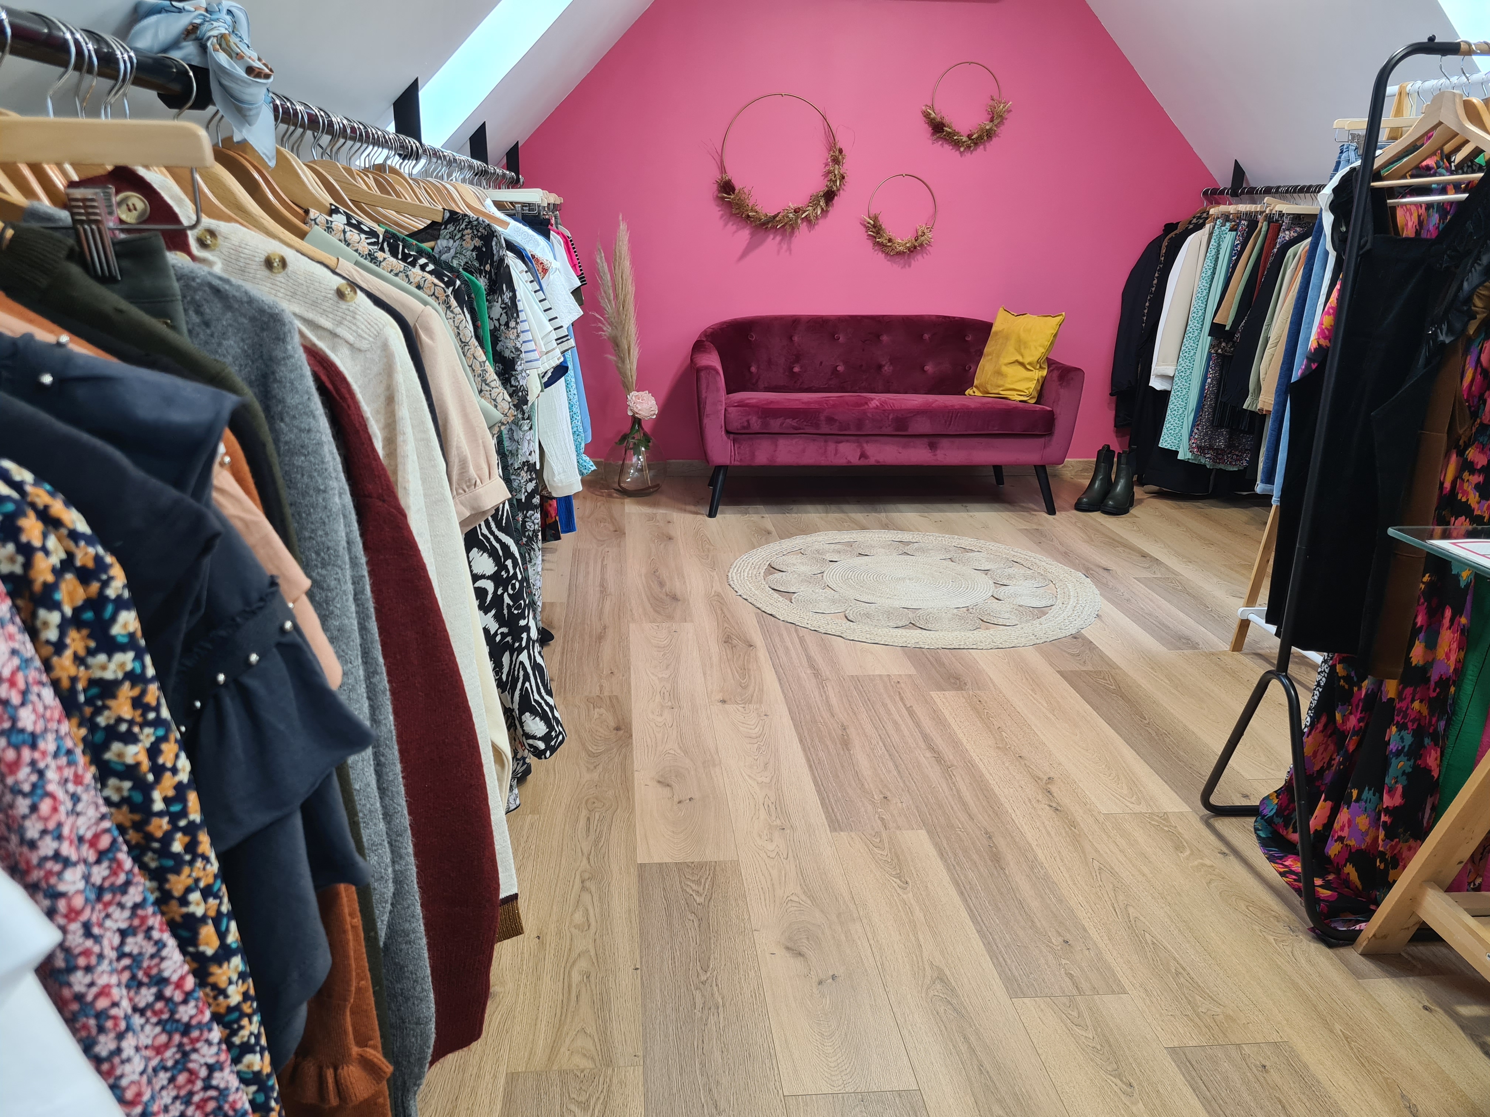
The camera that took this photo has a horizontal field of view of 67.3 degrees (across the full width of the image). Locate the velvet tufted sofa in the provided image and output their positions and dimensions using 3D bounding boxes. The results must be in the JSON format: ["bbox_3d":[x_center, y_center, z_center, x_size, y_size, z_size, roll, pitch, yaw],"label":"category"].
[{"bbox_3d":[0.575,-0.637,4.821,1.650,0.760,0.700,-1,17,-6],"label":"velvet tufted sofa"}]

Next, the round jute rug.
[{"bbox_3d":[0.566,0.071,3.785,1.250,0.012,1.260,1,17,0],"label":"round jute rug"}]

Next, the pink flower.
[{"bbox_3d":[-0.442,-0.660,4.827,0.130,0.120,0.120,-1,17,-6],"label":"pink flower"}]

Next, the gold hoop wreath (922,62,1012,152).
[{"bbox_3d":[0.959,-1.945,4.826,0.397,0.359,0.060,-1,17,-6],"label":"gold hoop wreath"}]

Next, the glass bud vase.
[{"bbox_3d":[-0.469,-0.444,4.891,0.250,0.300,0.250,-1,17,-6],"label":"glass bud vase"}]

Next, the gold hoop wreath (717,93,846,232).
[{"bbox_3d":[0.157,-1.696,4.809,0.560,0.561,0.070,-1,17,-6],"label":"gold hoop wreath"}]

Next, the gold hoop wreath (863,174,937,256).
[{"bbox_3d":[0.682,-1.510,4.928,0.330,0.348,0.060,-1,17,-6],"label":"gold hoop wreath"}]

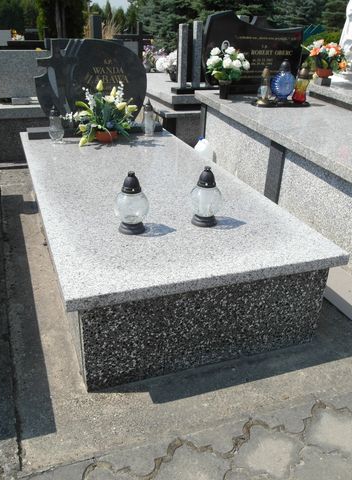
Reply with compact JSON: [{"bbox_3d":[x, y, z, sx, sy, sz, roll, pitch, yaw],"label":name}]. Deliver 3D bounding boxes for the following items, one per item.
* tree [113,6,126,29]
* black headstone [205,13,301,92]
[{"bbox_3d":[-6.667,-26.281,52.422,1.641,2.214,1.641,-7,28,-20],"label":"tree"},{"bbox_3d":[0.749,-1.823,4.357,1.057,0.725,0.110,-5,28,-17],"label":"black headstone"}]

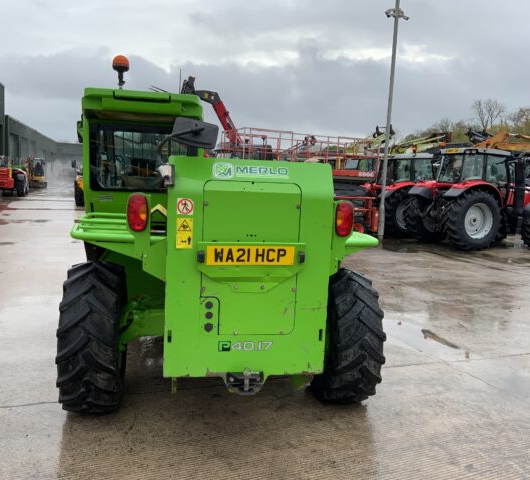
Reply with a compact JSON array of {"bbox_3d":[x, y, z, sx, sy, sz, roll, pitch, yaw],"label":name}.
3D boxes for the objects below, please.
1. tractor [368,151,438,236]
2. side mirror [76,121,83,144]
[{"bbox_3d":[5.710,-1.617,19.117,4.550,2.880,2.300,0,7,-19],"label":"tractor"},{"bbox_3d":[-1.958,-1.163,5.800,0.170,0.250,0.070,-1,8,-27],"label":"side mirror"}]

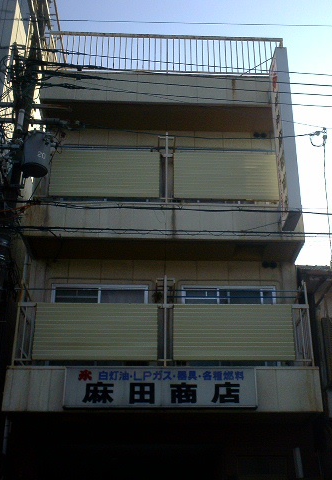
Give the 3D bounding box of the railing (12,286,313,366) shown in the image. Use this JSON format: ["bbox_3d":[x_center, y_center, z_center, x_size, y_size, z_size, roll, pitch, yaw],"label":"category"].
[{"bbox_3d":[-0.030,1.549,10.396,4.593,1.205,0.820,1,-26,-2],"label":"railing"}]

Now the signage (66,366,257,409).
[{"bbox_3d":[-0.073,2.187,9.552,2.826,0.601,0.150,1,-26,-2],"label":"signage"}]

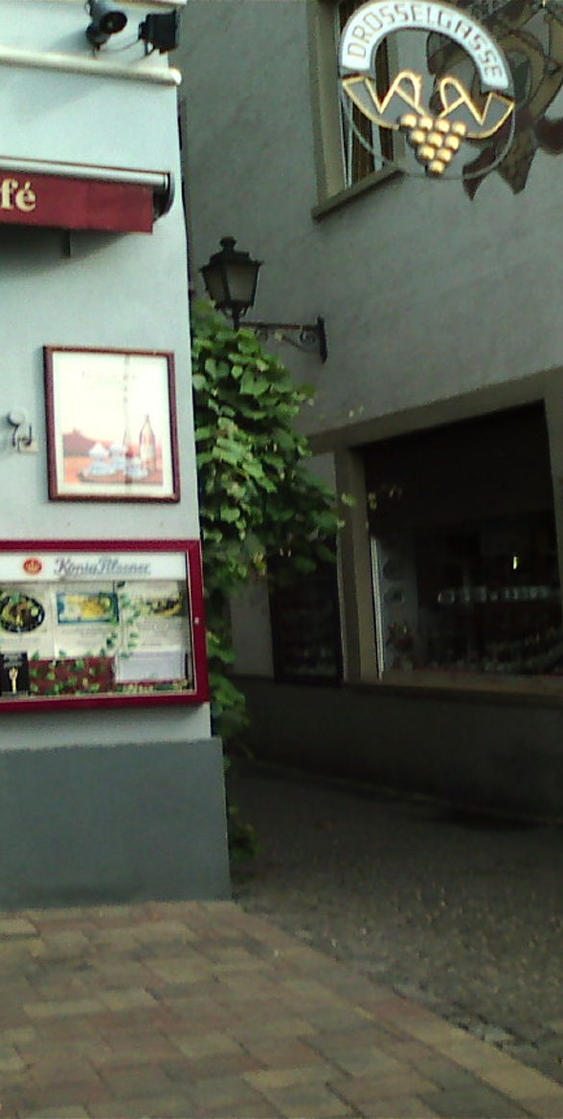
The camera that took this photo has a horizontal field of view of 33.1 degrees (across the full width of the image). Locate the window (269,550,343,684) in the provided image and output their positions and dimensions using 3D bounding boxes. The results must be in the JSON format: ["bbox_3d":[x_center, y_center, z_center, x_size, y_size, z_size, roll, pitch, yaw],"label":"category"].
[{"bbox_3d":[0.204,0.543,8.263,0.080,1.090,0.854,-1,-3,-37],"label":"window"}]

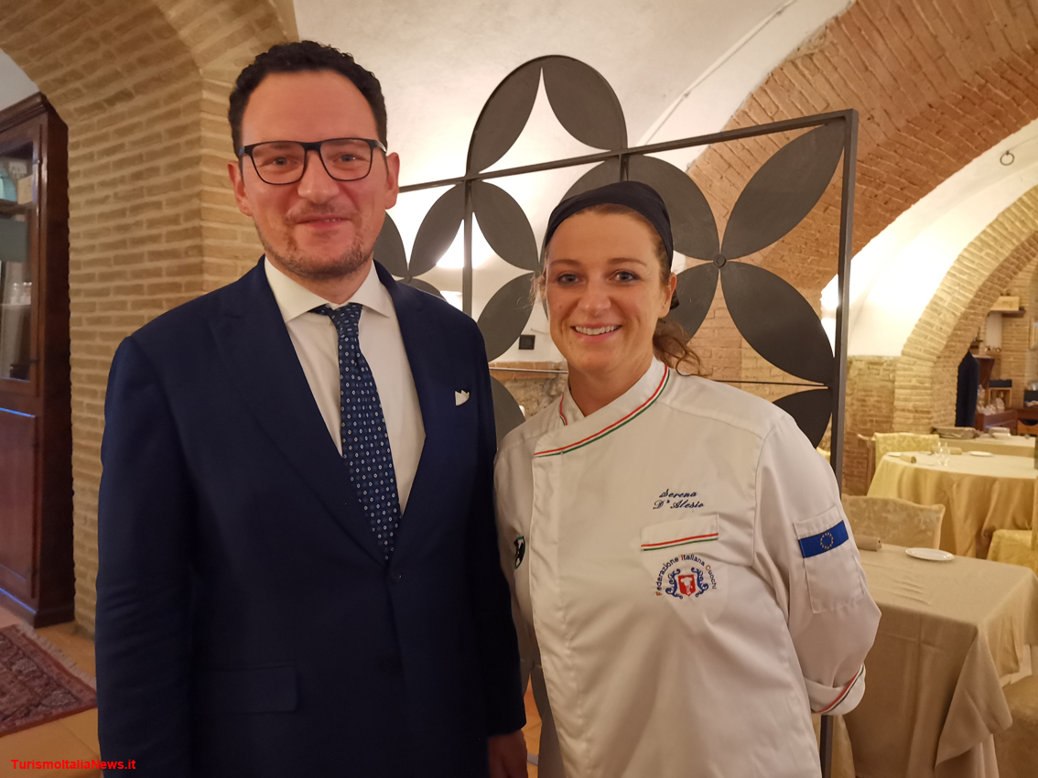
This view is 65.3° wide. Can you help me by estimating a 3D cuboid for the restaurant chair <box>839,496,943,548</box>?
[{"bbox_3d":[1.440,0.926,3.290,0.450,0.890,0.520,3,3,40],"label":"restaurant chair"}]

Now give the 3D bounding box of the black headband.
[{"bbox_3d":[0.112,-0.190,1.010,0.165,0.135,0.190,4,5,21],"label":"black headband"}]

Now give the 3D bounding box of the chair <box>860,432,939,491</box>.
[{"bbox_3d":[3.050,0.805,6.200,0.460,0.890,0.520,1,3,10],"label":"chair"}]

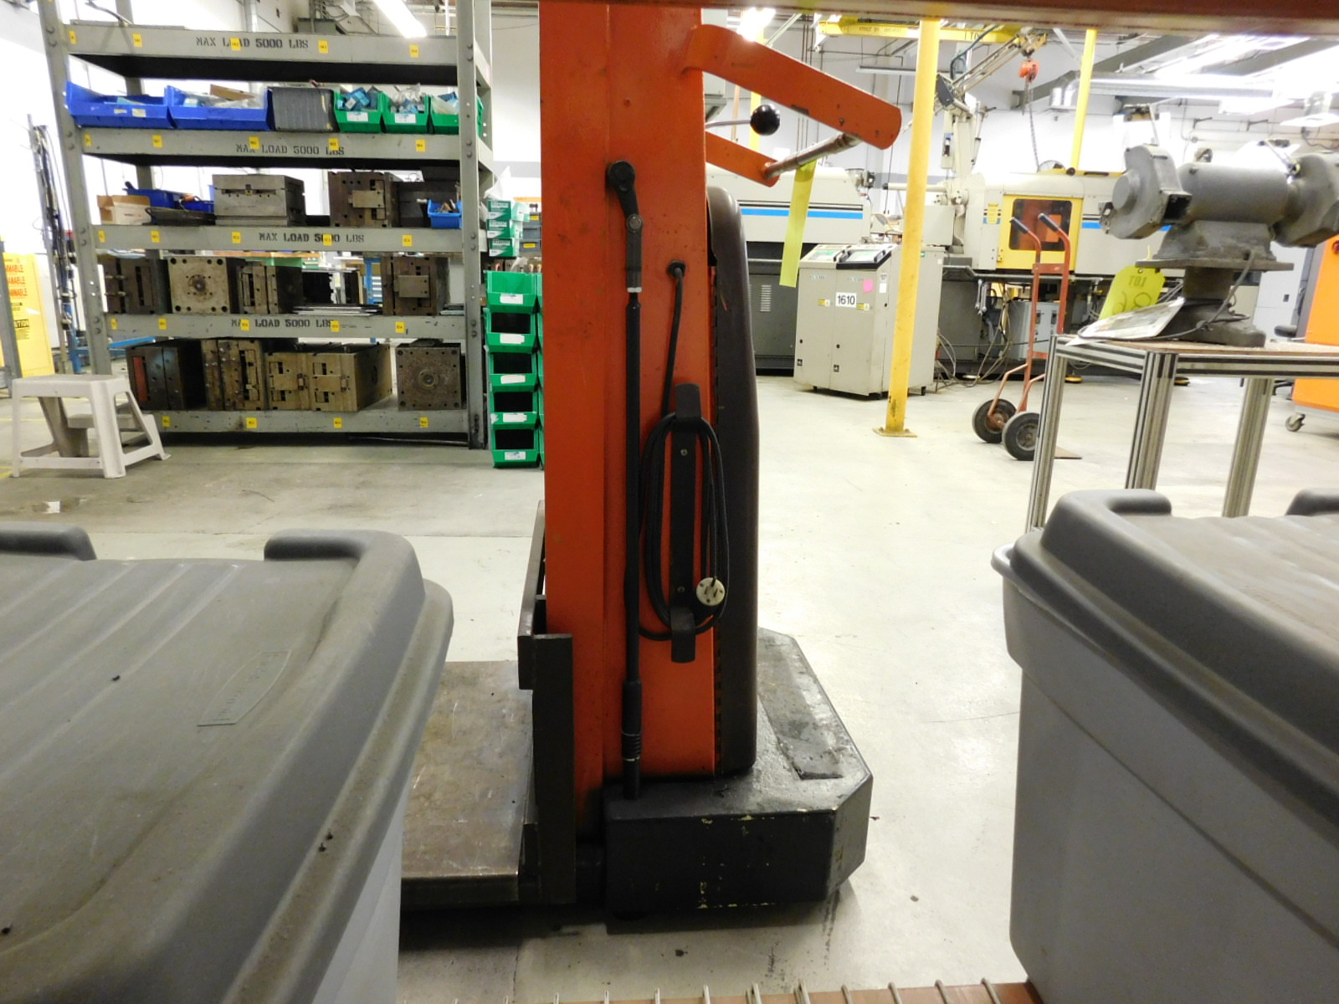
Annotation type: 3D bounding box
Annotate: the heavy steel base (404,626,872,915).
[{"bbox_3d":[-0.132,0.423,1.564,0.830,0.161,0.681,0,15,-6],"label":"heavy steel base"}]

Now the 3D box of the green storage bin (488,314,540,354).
[{"bbox_3d":[-0.717,-0.787,4.072,0.213,0.178,0.370,-1,15,-8],"label":"green storage bin"}]

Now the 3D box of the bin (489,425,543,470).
[{"bbox_3d":[-0.722,-0.284,4.210,0.213,0.178,0.370,-1,15,-8],"label":"bin"}]

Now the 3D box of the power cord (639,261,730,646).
[{"bbox_3d":[0.022,-0.049,1.169,0.118,0.513,0.055,0,15,-6],"label":"power cord"}]

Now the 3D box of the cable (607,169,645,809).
[{"bbox_3d":[-0.057,0.012,1.173,0.050,0.868,0.050,0,15,-6],"label":"cable"}]

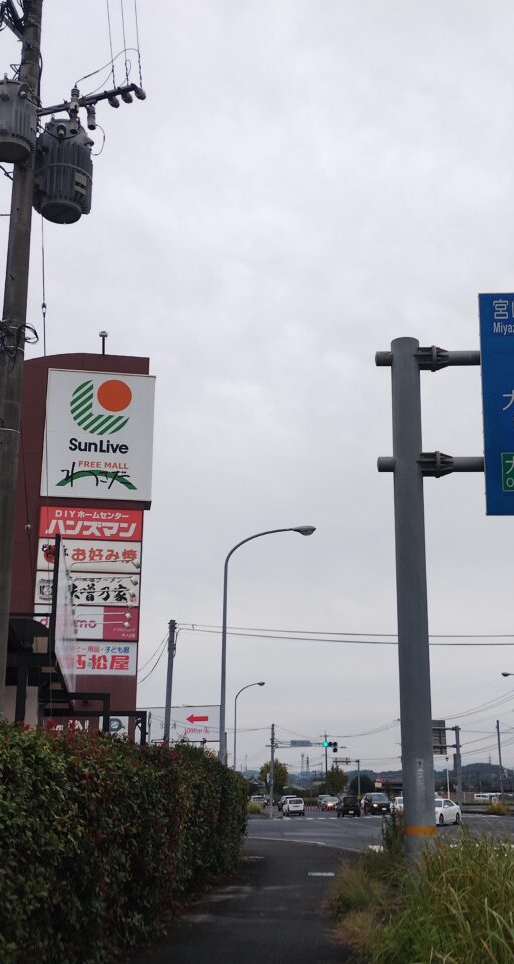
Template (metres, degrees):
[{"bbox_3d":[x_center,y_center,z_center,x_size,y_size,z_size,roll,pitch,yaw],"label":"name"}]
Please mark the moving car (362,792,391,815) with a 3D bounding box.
[{"bbox_3d":[10.213,27.292,87.888,1.750,1.720,4.700,0,-17,2],"label":"moving car"}]

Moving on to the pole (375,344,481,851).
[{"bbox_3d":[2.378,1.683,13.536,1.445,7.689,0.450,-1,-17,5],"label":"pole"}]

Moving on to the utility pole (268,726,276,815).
[{"bbox_3d":[1.237,22.260,79.992,0.420,6.933,0.350,-1,-17,4],"label":"utility pole"}]

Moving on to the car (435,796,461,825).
[{"bbox_3d":[10.938,20.022,62.925,1.700,1.470,4.600,-10,-20,30],"label":"car"}]

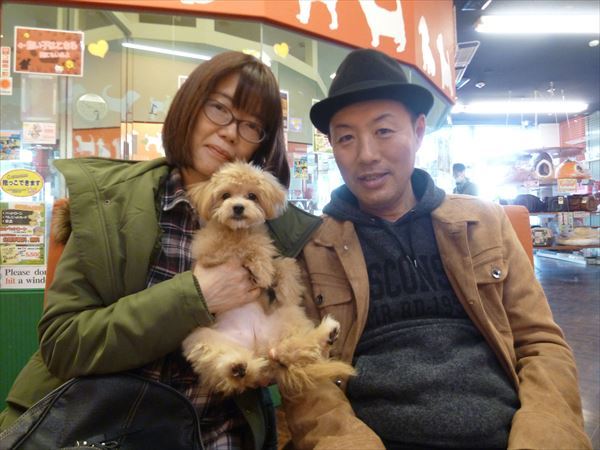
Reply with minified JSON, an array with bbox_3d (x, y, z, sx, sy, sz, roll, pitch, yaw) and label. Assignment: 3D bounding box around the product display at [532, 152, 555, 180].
[{"bbox_3d":[3.395,-0.816,5.800,0.280,0.380,0.310,0,-1,27],"label":"product display"}]

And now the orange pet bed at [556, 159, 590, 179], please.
[{"bbox_3d":[3.813,-0.788,5.800,0.420,0.280,0.420,0,-1,-6],"label":"orange pet bed"}]

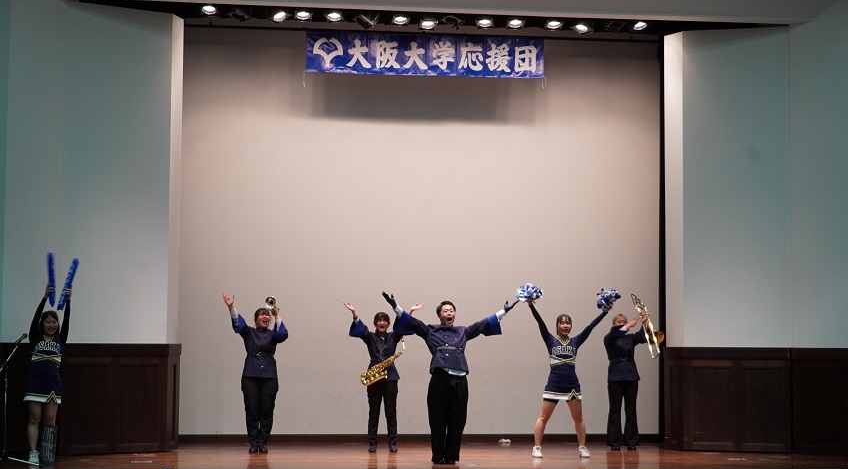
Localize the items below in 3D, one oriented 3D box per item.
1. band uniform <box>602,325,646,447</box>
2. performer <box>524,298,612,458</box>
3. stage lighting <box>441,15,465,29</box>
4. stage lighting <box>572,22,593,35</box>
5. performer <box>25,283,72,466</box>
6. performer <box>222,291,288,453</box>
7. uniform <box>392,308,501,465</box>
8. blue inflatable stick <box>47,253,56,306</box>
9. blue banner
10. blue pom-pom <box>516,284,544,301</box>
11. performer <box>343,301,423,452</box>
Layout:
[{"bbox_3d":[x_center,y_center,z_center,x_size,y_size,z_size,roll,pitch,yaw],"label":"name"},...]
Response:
[{"bbox_3d":[2.370,1.792,16.120,0.470,1.460,0.400,1,-4,-9],"label":"band uniform"},{"bbox_3d":[1.606,1.606,15.250,0.890,1.770,0.420,1,-4,-3],"label":"performer"},{"bbox_3d":[0.328,-2.453,15.750,0.250,0.280,0.220,2,-43,6],"label":"stage lighting"},{"bbox_3d":[1.843,-2.407,15.900,0.230,0.260,0.200,5,-41,15],"label":"stage lighting"},{"bbox_3d":[-3.924,1.459,14.250,0.430,1.870,0.360,1,-4,-10],"label":"performer"},{"bbox_3d":[-1.904,1.559,15.450,0.700,1.800,0.480,1,-4,-5],"label":"performer"},{"bbox_3d":[0.261,1.612,14.550,1.130,1.620,0.420,1,-4,-3],"label":"uniform"},{"bbox_3d":[-3.865,0.470,14.200,0.070,0.550,0.070,-3,-3,-6],"label":"blue inflatable stick"},{"bbox_3d":[0.018,-2.137,16.300,2.830,0.470,0.040,1,-4,-7],"label":"blue banner"},{"bbox_3d":[1.180,0.643,15.150,0.310,0.200,0.270,1,-4,-3],"label":"blue pom-pom"},{"bbox_3d":[-0.476,1.630,15.700,0.900,1.690,0.460,1,-4,-3],"label":"performer"}]

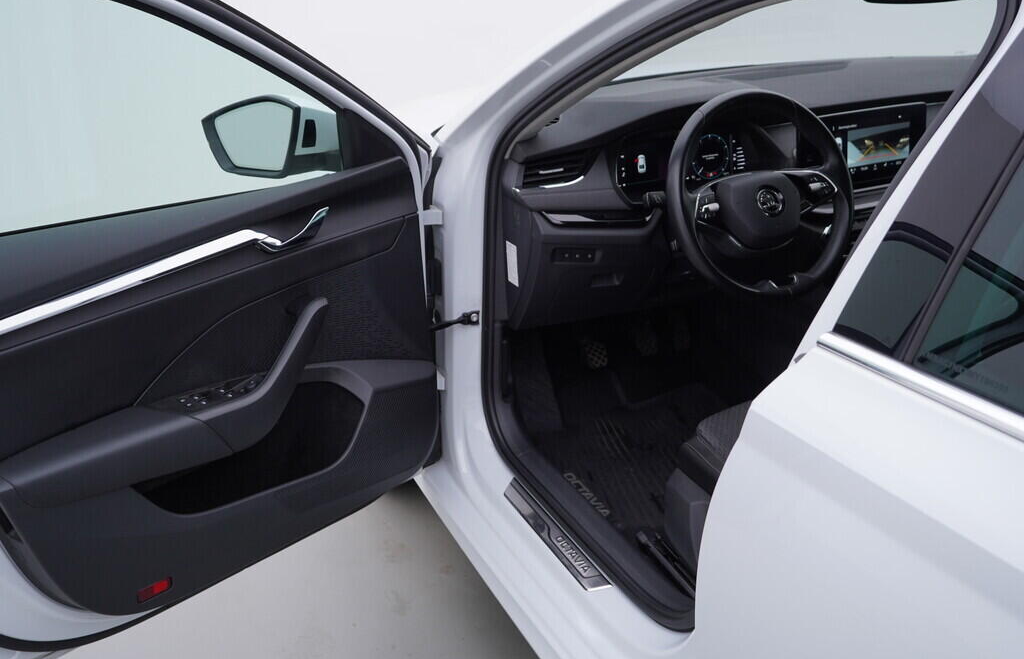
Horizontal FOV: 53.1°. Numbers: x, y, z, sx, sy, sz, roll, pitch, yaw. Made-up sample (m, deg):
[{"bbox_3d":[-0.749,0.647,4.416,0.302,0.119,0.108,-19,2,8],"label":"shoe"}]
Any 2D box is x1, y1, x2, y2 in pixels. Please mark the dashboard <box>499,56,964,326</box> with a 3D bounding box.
[{"bbox_3d":[0.624,-0.341,2.209,1.440,0.430,0.570,-11,20,-19],"label":"dashboard"}]

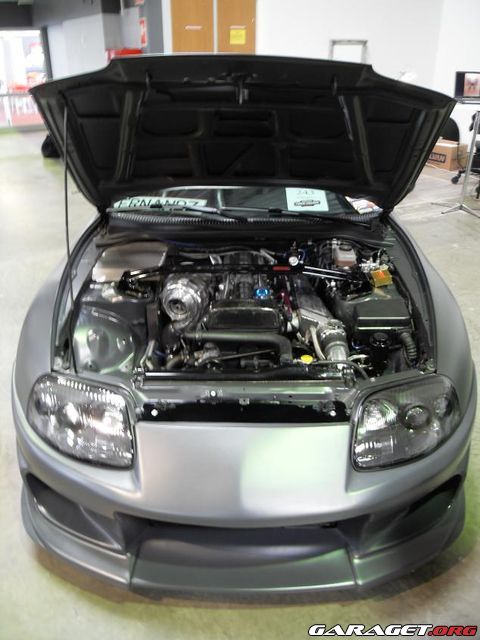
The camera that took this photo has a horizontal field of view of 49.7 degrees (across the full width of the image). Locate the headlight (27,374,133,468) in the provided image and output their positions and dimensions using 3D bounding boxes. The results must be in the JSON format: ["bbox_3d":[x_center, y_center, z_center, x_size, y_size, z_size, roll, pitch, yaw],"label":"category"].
[{"bbox_3d":[-0.545,0.329,1.750,0.400,0.200,0.290,6,28,11],"label":"headlight"}]

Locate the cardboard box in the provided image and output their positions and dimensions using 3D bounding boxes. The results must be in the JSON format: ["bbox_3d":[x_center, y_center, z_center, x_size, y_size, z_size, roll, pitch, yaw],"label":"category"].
[{"bbox_3d":[3.433,-2.727,8.542,0.400,0.390,0.550,-13,30,-24],"label":"cardboard box"}]

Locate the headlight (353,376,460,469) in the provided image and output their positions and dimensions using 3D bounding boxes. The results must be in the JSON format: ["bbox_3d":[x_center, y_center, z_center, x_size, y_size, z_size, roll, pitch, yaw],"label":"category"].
[{"bbox_3d":[0.562,0.329,1.750,0.400,0.200,0.290,-6,28,-11],"label":"headlight"}]

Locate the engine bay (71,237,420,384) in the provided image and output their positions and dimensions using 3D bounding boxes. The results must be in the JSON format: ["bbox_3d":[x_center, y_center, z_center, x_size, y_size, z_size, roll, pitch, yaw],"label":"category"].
[{"bbox_3d":[0.020,0.005,2.178,1.300,0.460,0.800,0,27,0],"label":"engine bay"}]

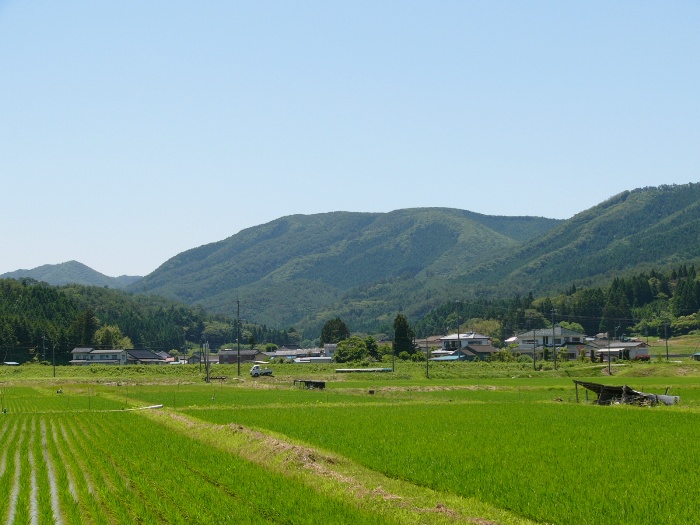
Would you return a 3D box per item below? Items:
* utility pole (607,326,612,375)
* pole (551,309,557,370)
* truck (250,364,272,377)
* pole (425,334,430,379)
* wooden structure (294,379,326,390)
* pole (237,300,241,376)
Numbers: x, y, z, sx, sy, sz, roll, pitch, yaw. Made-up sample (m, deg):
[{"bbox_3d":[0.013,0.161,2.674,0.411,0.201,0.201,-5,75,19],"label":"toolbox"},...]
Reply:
[{"bbox_3d":[40.059,13.595,240.000,0.310,7.500,0.310,0,-4,0],"label":"utility pole"},{"bbox_3d":[36.439,13.747,278.000,0.420,11.100,0.400,-3,-4,0],"label":"pole"},{"bbox_3d":[-13.114,16.170,231.000,3.320,1.800,1.420,0,-4,-8],"label":"truck"},{"bbox_3d":[11.811,14.307,237.000,0.290,6.600,0.290,0,-4,0],"label":"pole"},{"bbox_3d":[-3.726,11.710,148.000,3.100,1.020,1.500,0,-4,0],"label":"wooden structure"},{"bbox_3d":[-17.078,11.714,240.000,0.400,11.600,0.400,0,-4,0],"label":"pole"}]

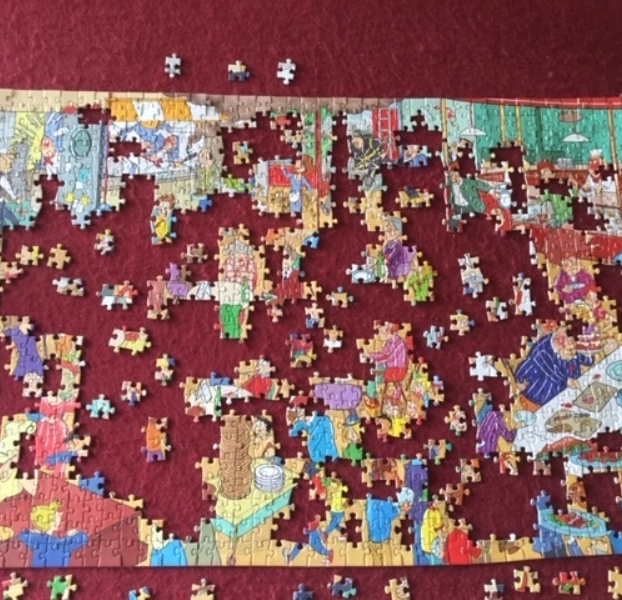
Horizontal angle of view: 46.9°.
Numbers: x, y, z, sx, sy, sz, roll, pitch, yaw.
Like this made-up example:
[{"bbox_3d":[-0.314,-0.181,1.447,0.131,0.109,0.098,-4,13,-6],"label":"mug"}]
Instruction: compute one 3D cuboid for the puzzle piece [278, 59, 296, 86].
[{"bbox_3d":[-0.027,-0.251,0.787,0.018,0.002,0.032,7,76,-1],"label":"puzzle piece"}]

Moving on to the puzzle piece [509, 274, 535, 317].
[{"bbox_3d":[0.218,-0.006,0.741,0.028,0.002,0.046,3,77,-2],"label":"puzzle piece"}]

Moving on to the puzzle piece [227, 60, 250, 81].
[{"bbox_3d":[-0.079,-0.251,0.784,0.023,0.002,0.025,1,76,-3],"label":"puzzle piece"}]

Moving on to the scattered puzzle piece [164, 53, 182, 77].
[{"bbox_3d":[-0.150,-0.255,0.781,0.017,0.002,0.031,2,77,-2],"label":"scattered puzzle piece"}]

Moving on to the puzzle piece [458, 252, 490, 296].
[{"bbox_3d":[0.169,-0.025,0.743,0.029,0.002,0.049,-4,77,-4],"label":"puzzle piece"}]

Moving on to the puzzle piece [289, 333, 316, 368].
[{"bbox_3d":[-0.010,0.050,0.714,0.030,0.002,0.033,1,76,-3],"label":"puzzle piece"}]

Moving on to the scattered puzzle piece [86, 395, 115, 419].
[{"bbox_3d":[-0.203,0.103,0.692,0.027,0.002,0.023,5,76,-2],"label":"scattered puzzle piece"}]

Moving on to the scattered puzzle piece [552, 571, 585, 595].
[{"bbox_3d":[0.241,0.265,0.672,0.032,0.002,0.020,1,76,-3],"label":"scattered puzzle piece"}]

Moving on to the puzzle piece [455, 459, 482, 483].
[{"bbox_3d":[0.152,0.166,0.695,0.024,0.002,0.022,0,76,-3],"label":"puzzle piece"}]

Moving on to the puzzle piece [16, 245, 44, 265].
[{"bbox_3d":[-0.284,-0.045,0.724,0.028,0.002,0.021,1,77,-3],"label":"puzzle piece"}]

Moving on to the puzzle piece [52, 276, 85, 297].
[{"bbox_3d":[-0.242,-0.014,0.715,0.033,0.002,0.018,7,76,-1],"label":"puzzle piece"}]

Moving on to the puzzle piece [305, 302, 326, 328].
[{"bbox_3d":[0.004,0.015,0.720,0.020,0.002,0.025,0,76,-3],"label":"puzzle piece"}]

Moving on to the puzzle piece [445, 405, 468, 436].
[{"bbox_3d":[0.141,0.118,0.702,0.022,0.002,0.030,1,76,-3],"label":"puzzle piece"}]

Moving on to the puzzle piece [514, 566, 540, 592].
[{"bbox_3d":[0.203,0.263,0.676,0.025,0.002,0.023,1,77,-3],"label":"puzzle piece"}]

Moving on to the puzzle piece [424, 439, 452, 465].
[{"bbox_3d":[0.123,0.148,0.697,0.028,0.002,0.024,2,76,-2],"label":"puzzle piece"}]

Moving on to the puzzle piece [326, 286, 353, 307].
[{"bbox_3d":[0.029,-0.003,0.730,0.028,0.002,0.022,3,77,-2],"label":"puzzle piece"}]

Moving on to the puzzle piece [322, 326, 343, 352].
[{"bbox_3d":[0.021,0.039,0.715,0.019,0.002,0.029,6,76,-1],"label":"puzzle piece"}]

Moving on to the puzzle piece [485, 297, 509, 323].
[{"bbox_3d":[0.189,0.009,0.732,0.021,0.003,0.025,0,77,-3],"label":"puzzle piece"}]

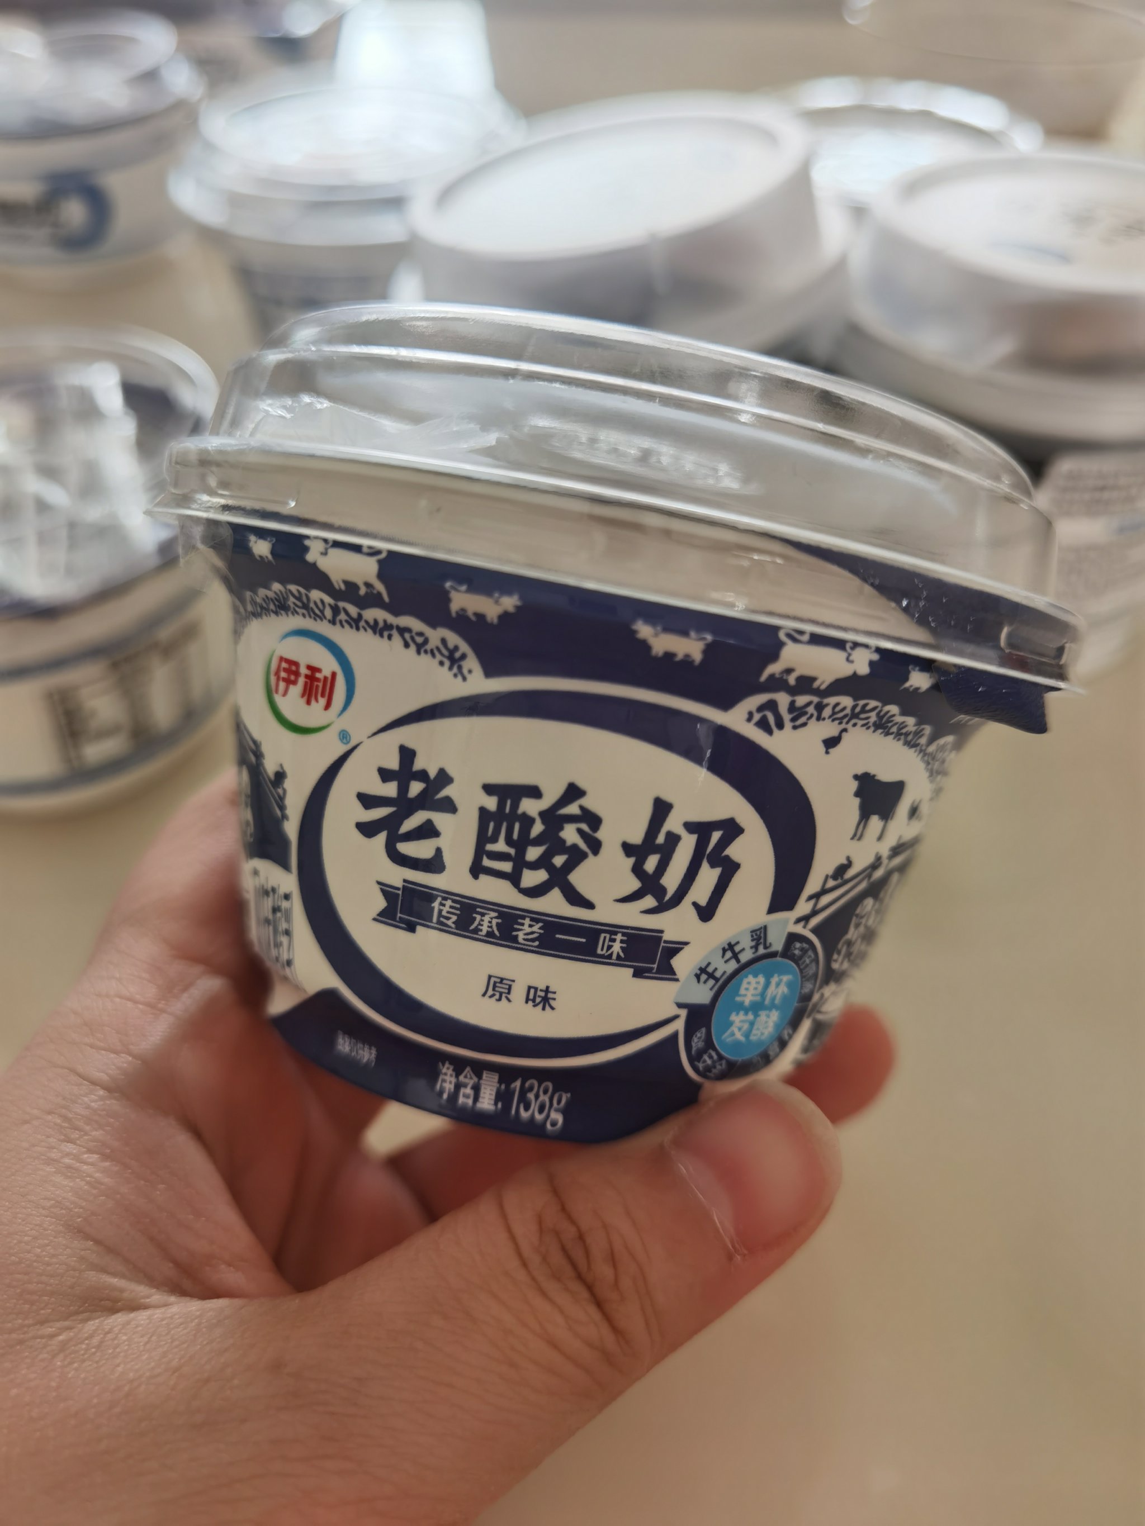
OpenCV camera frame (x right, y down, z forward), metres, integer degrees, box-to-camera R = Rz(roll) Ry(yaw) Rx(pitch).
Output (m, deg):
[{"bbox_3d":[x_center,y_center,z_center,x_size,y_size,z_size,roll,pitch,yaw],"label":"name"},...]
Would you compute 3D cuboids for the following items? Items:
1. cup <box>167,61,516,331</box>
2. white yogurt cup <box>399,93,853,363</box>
[{"bbox_3d":[-0.052,-0.132,0.310,0.095,0.065,0.095,0,46,0],"label":"cup"},{"bbox_3d":[0.012,-0.075,0.235,0.083,0.081,0.083,-7,45,7],"label":"white yogurt cup"}]

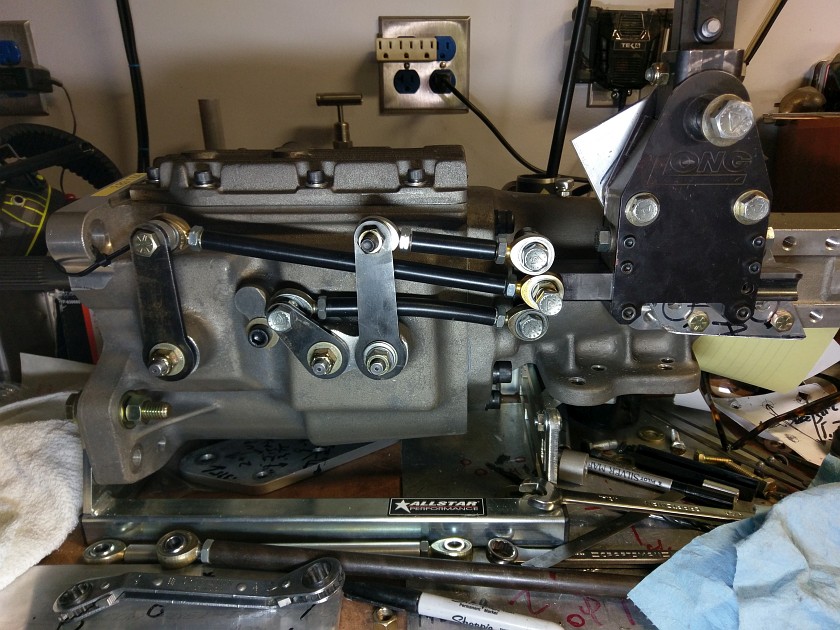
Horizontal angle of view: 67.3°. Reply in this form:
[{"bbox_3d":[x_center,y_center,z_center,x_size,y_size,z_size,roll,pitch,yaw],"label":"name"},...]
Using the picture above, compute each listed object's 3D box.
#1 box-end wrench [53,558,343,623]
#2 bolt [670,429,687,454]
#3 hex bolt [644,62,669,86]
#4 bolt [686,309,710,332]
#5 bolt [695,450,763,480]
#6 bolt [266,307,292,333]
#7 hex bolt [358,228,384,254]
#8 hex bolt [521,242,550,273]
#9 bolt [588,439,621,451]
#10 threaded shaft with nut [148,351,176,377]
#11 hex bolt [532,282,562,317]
[{"bbox_3d":[-0.140,0.174,0.398,0.173,0.026,0.029,-5,17,2],"label":"box-end wrench"},{"bbox_3d":[0.245,0.119,0.601,0.013,0.013,0.042,4,15,14],"label":"bolt"},{"bbox_3d":[0.149,-0.151,0.396,0.015,0.014,0.014,1,17,3],"label":"hex bolt"},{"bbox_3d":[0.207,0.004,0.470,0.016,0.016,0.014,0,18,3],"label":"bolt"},{"bbox_3d":[0.241,0.119,0.494,0.009,0.009,0.050,-12,18,-41],"label":"bolt"},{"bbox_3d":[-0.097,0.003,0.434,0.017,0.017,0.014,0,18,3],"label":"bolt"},{"bbox_3d":[-0.031,-0.048,0.407,0.017,0.017,0.022,0,18,3],"label":"hex bolt"},{"bbox_3d":[0.072,-0.036,0.394,0.015,0.015,0.011,1,17,3],"label":"hex bolt"},{"bbox_3d":[0.173,0.121,0.591,0.030,0.009,0.009,-4,17,-12],"label":"bolt"},{"bbox_3d":[-0.176,0.034,0.432,0.017,0.017,0.018,0,18,3],"label":"threaded shaft with nut"},{"bbox_3d":[0.080,-0.009,0.394,0.015,0.015,0.021,1,17,3],"label":"hex bolt"}]

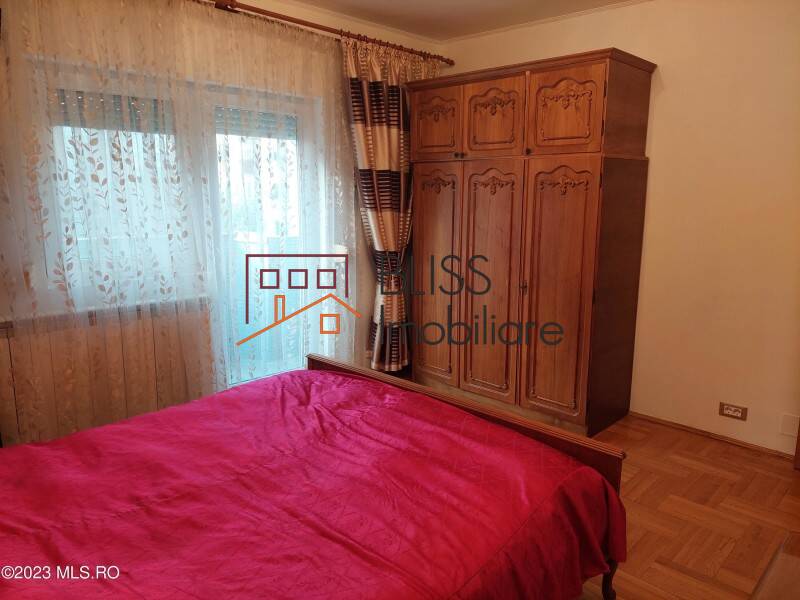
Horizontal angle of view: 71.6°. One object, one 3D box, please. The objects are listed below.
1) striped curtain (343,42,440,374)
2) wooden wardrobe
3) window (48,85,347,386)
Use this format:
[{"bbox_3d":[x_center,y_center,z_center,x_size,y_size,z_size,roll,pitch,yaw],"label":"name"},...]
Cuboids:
[{"bbox_3d":[-0.041,-0.591,4.126,0.175,2.347,0.912,10,15,44],"label":"striped curtain"},{"bbox_3d":[0.796,-0.383,3.862,1.533,2.202,0.592,10,15,44],"label":"wooden wardrobe"},{"bbox_3d":[-1.062,-0.280,3.359,0.126,1.824,1.794,10,15,44],"label":"window"}]

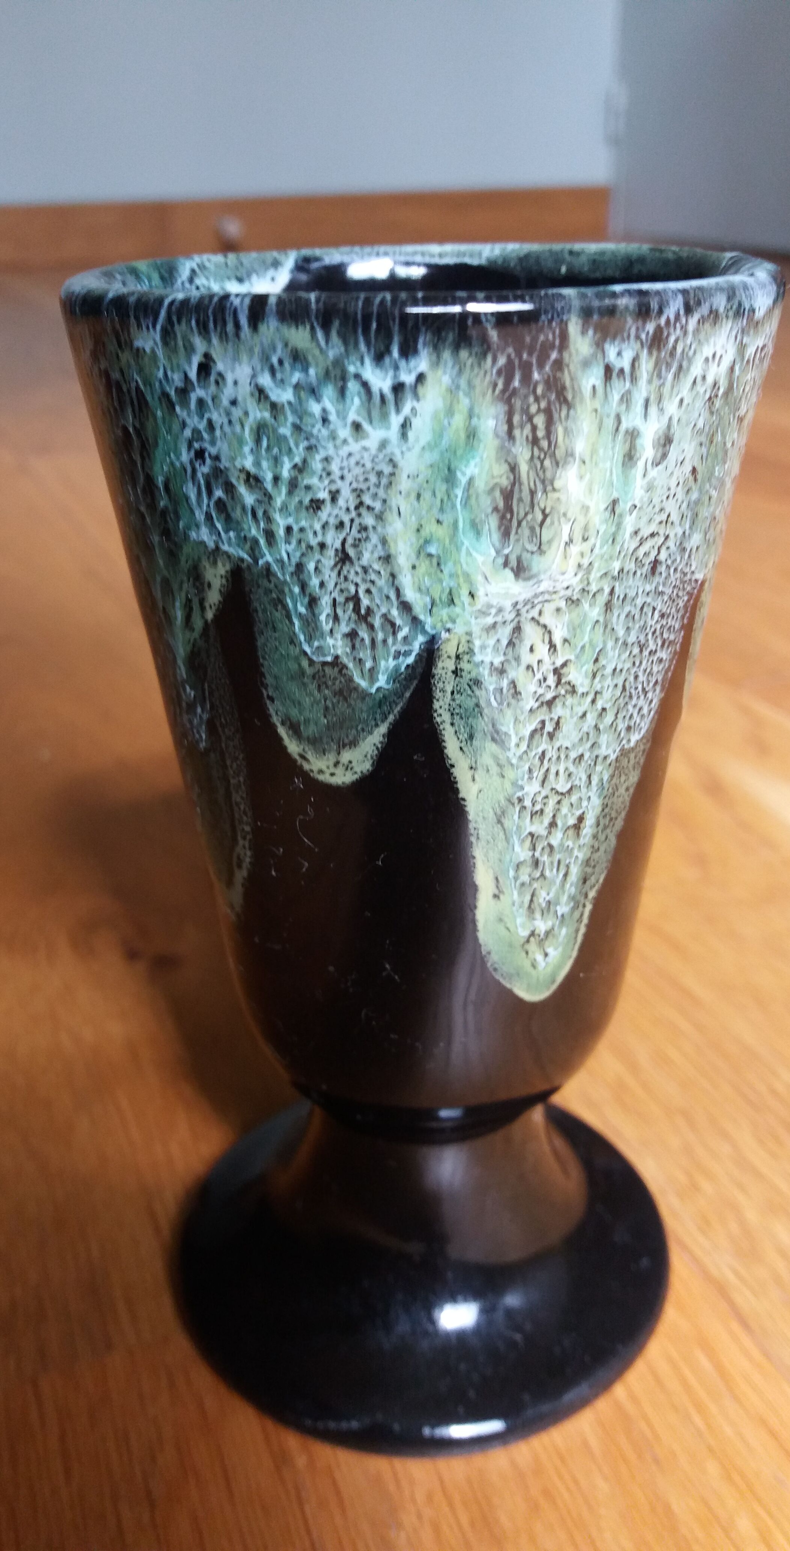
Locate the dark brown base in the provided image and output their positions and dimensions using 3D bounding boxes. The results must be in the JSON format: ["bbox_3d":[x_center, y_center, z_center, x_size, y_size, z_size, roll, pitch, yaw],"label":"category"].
[{"bbox_3d":[0.004,0.056,0.188,0.076,0.038,0.076,-1,26,0],"label":"dark brown base"}]

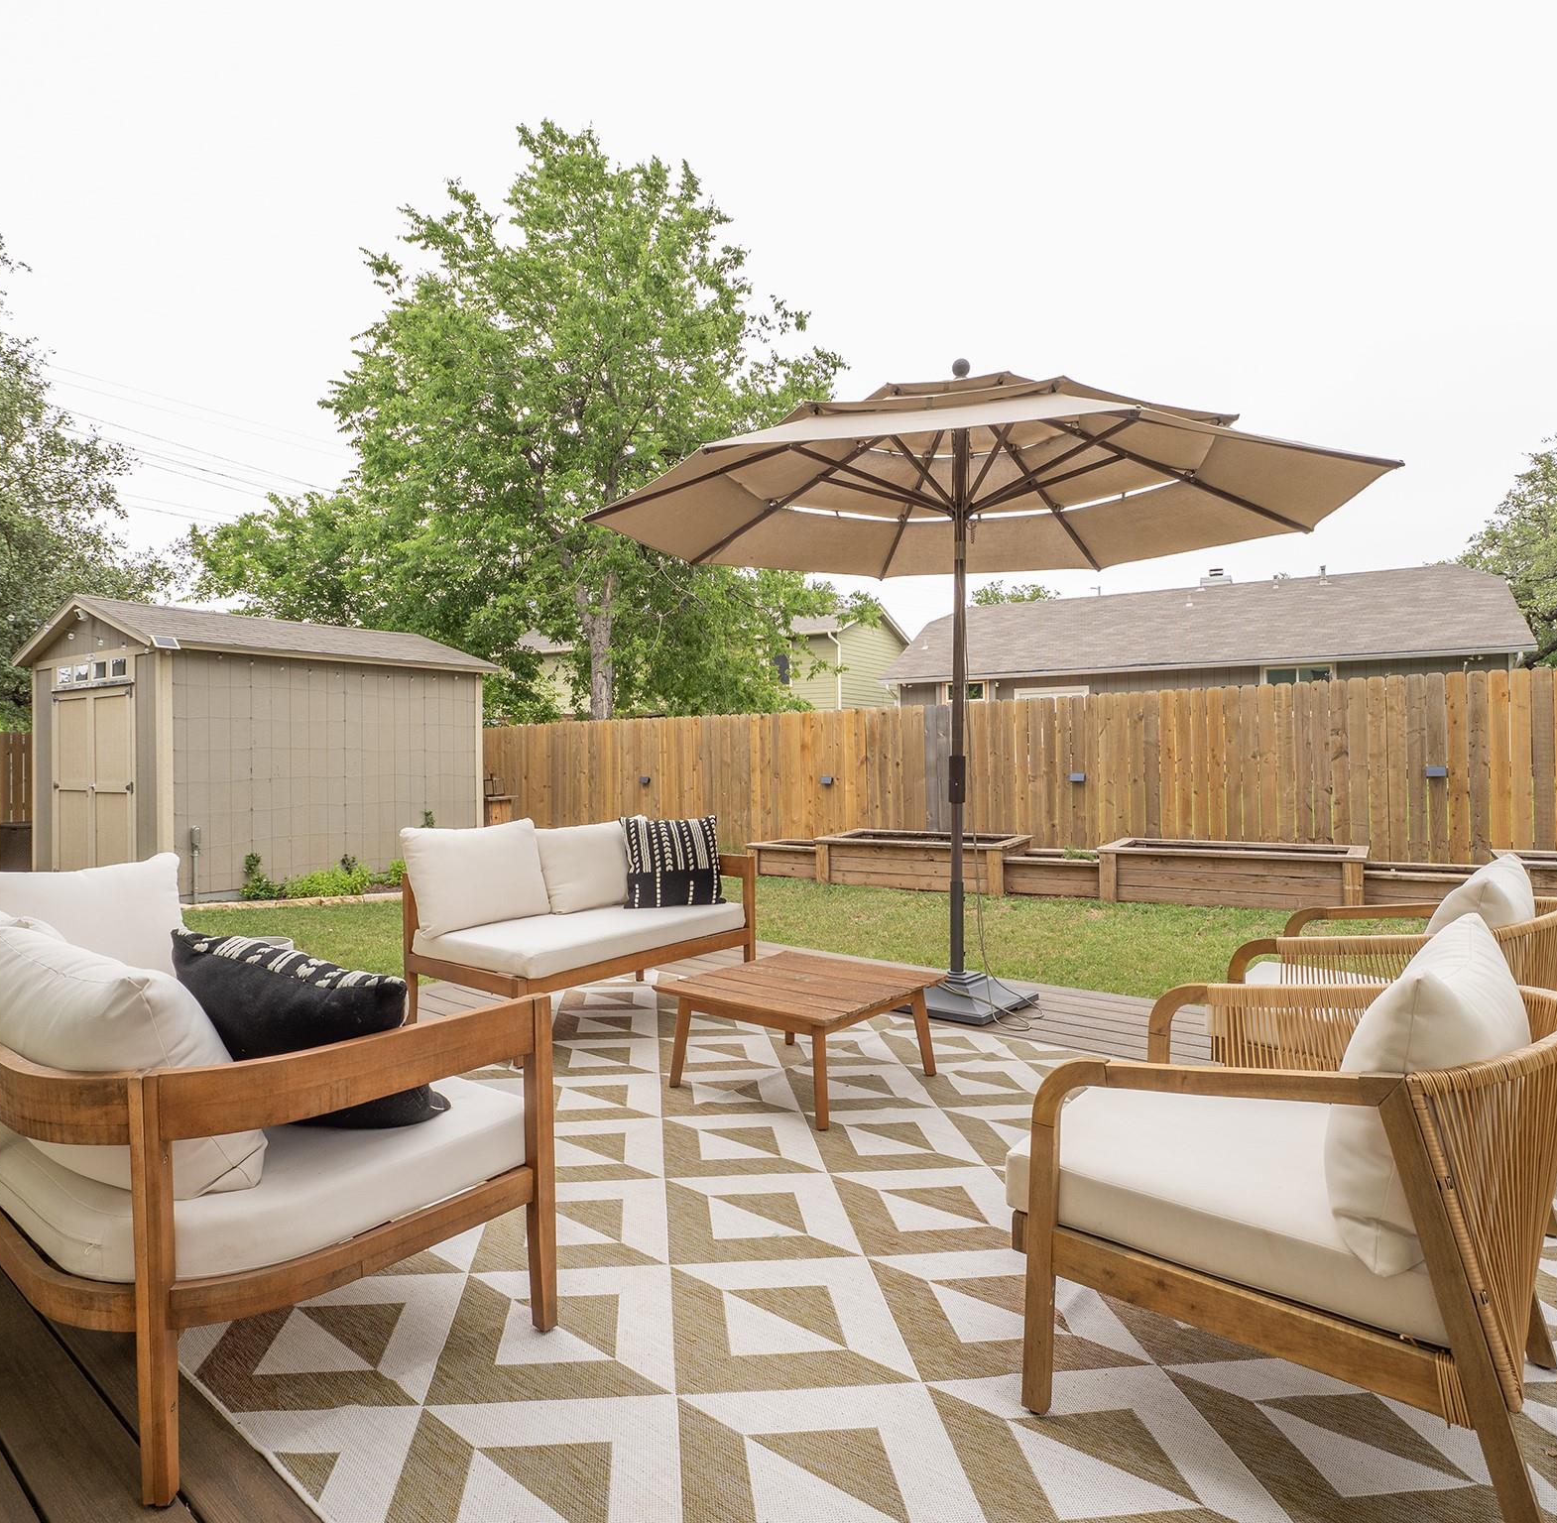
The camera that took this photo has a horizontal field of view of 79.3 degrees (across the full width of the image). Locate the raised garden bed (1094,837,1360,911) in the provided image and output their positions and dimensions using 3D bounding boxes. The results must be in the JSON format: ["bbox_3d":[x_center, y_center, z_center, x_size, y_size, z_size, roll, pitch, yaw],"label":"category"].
[{"bbox_3d":[3.752,0.940,7.791,1.933,0.455,0.900,-1,-1,34],"label":"raised garden bed"}]

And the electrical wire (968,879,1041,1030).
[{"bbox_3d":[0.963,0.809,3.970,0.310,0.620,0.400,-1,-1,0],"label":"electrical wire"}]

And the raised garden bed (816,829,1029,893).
[{"bbox_3d":[1.443,0.996,9.349,2.007,0.455,0.900,-1,-1,34],"label":"raised garden bed"}]

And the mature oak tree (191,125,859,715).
[{"bbox_3d":[-4.489,-4.915,16.574,11.600,12.750,10.500,-1,-1,0],"label":"mature oak tree"}]

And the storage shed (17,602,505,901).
[{"bbox_3d":[-6.085,-0.129,11.268,3.200,3.050,3.950,-1,-1,33],"label":"storage shed"}]

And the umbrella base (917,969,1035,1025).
[{"bbox_3d":[0.787,1.017,4.166,0.530,0.125,0.530,-2,-1,39],"label":"umbrella base"}]

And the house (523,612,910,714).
[{"bbox_3d":[-1.584,-1.776,33.506,11.200,7.000,8.500,-1,-1,26],"label":"house"}]

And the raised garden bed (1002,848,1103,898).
[{"bbox_3d":[2.599,1.021,8.520,0.864,0.325,0.720,-1,-1,34],"label":"raised garden bed"}]

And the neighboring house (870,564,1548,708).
[{"bbox_3d":[7.929,-1.014,17.839,9.500,4.650,7.600,-1,-1,29],"label":"neighboring house"}]

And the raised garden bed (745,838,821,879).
[{"bbox_3d":[0.255,1.060,10.102,0.883,0.325,0.720,-1,-1,34],"label":"raised garden bed"}]

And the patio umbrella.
[{"bbox_3d":[0.807,-0.363,4.187,3.300,2.880,3.300,-1,-1,0],"label":"patio umbrella"}]

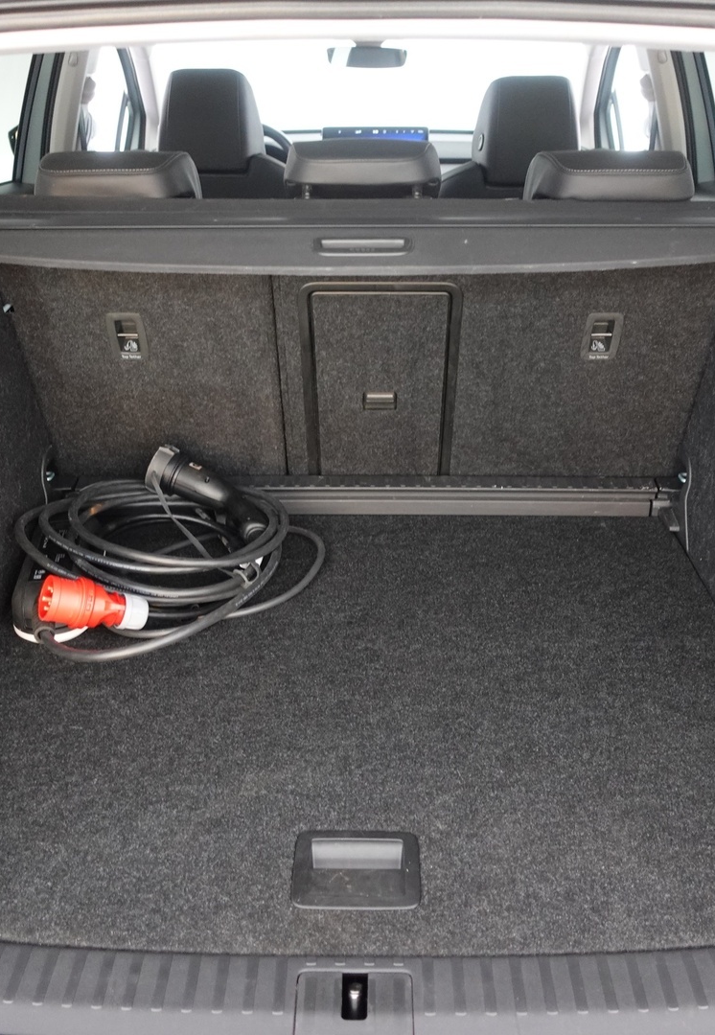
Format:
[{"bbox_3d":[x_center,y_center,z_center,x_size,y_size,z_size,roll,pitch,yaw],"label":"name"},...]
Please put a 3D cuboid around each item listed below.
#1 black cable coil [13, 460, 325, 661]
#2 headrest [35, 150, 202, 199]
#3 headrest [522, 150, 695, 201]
[{"bbox_3d":[-0.276,0.032,1.530,0.450,0.165,0.405,0,26,1],"label":"black cable coil"},{"bbox_3d":[-0.348,-0.471,1.528,0.243,0.130,0.130,0,26,1],"label":"headrest"},{"bbox_3d":[0.365,-0.466,1.517,0.243,0.130,0.130,0,26,1],"label":"headrest"}]

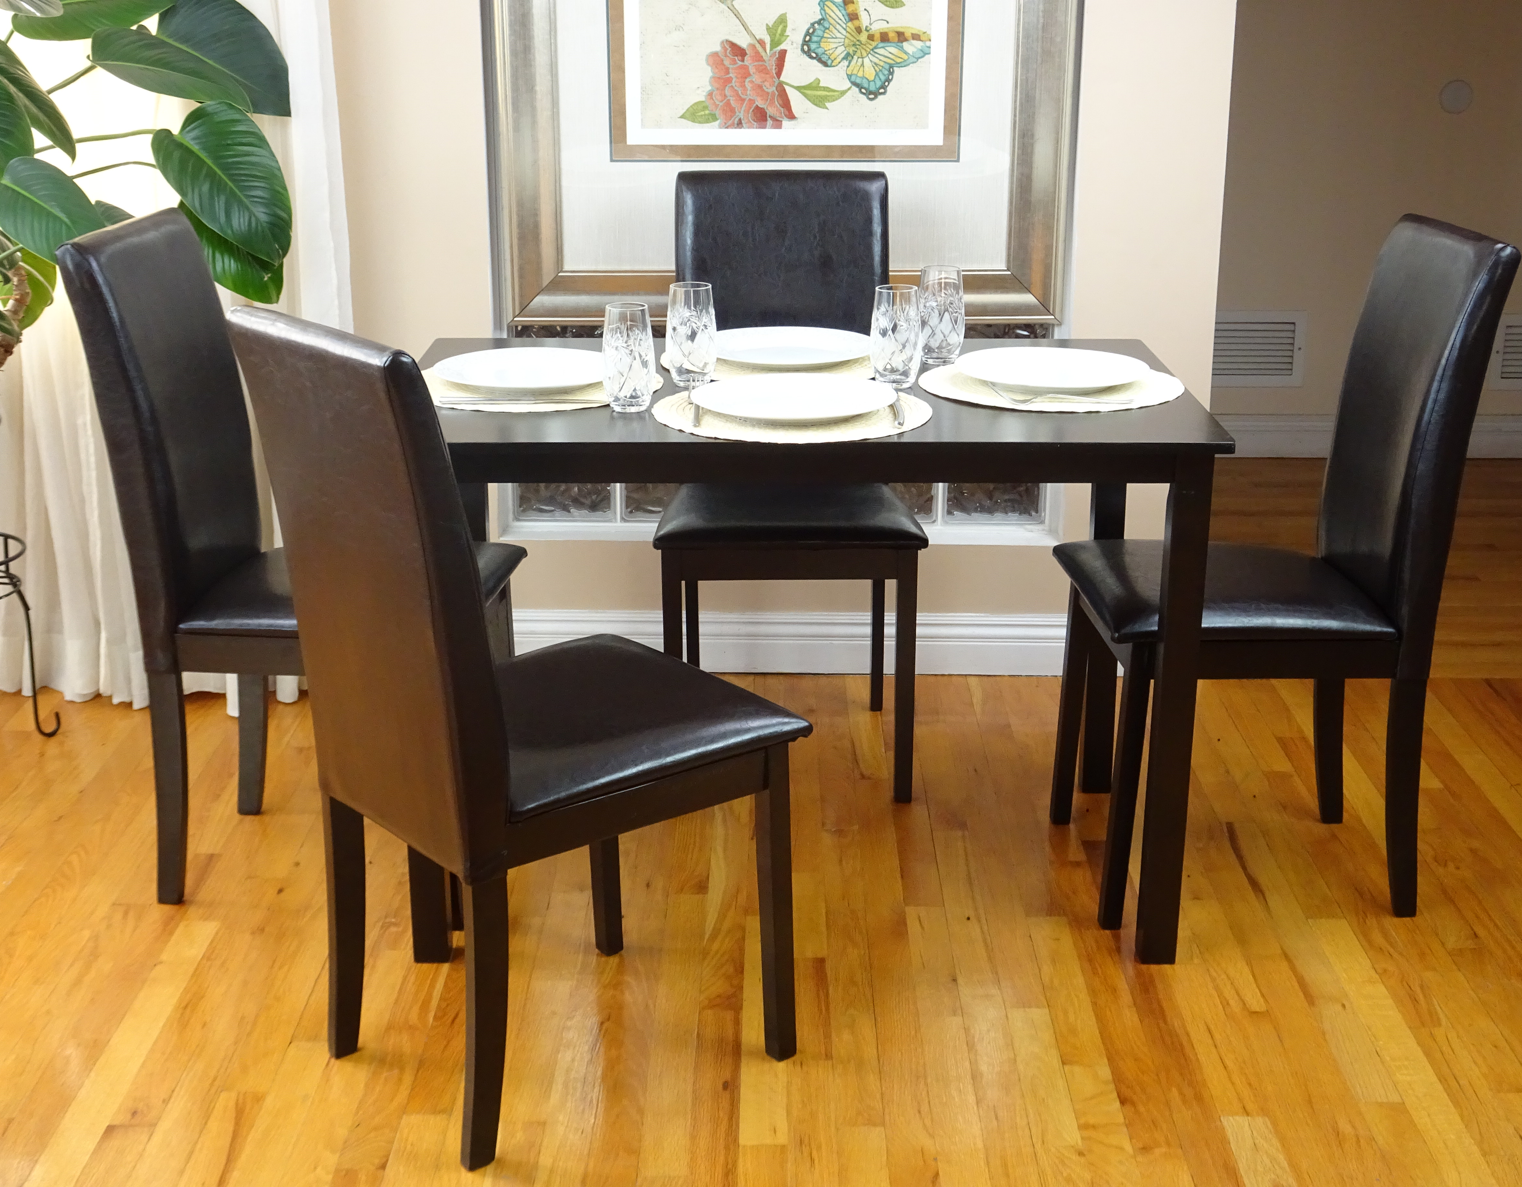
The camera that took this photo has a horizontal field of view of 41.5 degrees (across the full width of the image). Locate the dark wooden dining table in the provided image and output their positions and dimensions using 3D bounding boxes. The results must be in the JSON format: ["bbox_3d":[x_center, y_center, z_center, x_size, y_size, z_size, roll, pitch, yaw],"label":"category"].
[{"bbox_3d":[0.047,0.059,2.941,1.095,0.740,0.667,0,18,0],"label":"dark wooden dining table"}]

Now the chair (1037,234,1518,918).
[{"bbox_3d":[0.720,-0.041,2.897,0.524,0.956,0.428,-1,18,-3],"label":"chair"}]

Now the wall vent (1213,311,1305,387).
[{"bbox_3d":[1.283,-0.647,5.348,0.330,0.205,0.018,0,18,0],"label":"wall vent"}]

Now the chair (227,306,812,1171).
[{"bbox_3d":[-0.274,0.127,2.388,0.524,0.956,0.428,-14,23,-37],"label":"chair"}]

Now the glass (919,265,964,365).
[{"bbox_3d":[0.267,-0.408,2.962,0.069,0.135,0.069,0,18,0],"label":"glass"}]

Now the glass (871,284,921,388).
[{"bbox_3d":[0.190,-0.357,2.804,0.069,0.135,0.069,0,18,0],"label":"glass"}]

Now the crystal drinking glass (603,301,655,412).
[{"bbox_3d":[-0.175,-0.310,2.663,0.069,0.135,0.069,0,18,0],"label":"crystal drinking glass"}]

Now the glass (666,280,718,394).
[{"bbox_3d":[-0.099,-0.357,2.806,0.069,0.135,0.069,0,18,0],"label":"glass"}]

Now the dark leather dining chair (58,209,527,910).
[{"bbox_3d":[-0.647,-0.047,2.923,0.524,0.956,0.428,2,18,7],"label":"dark leather dining chair"}]

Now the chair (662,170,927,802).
[{"bbox_3d":[0.048,-0.189,3.355,0.428,0.956,0.524,0,18,0],"label":"chair"}]

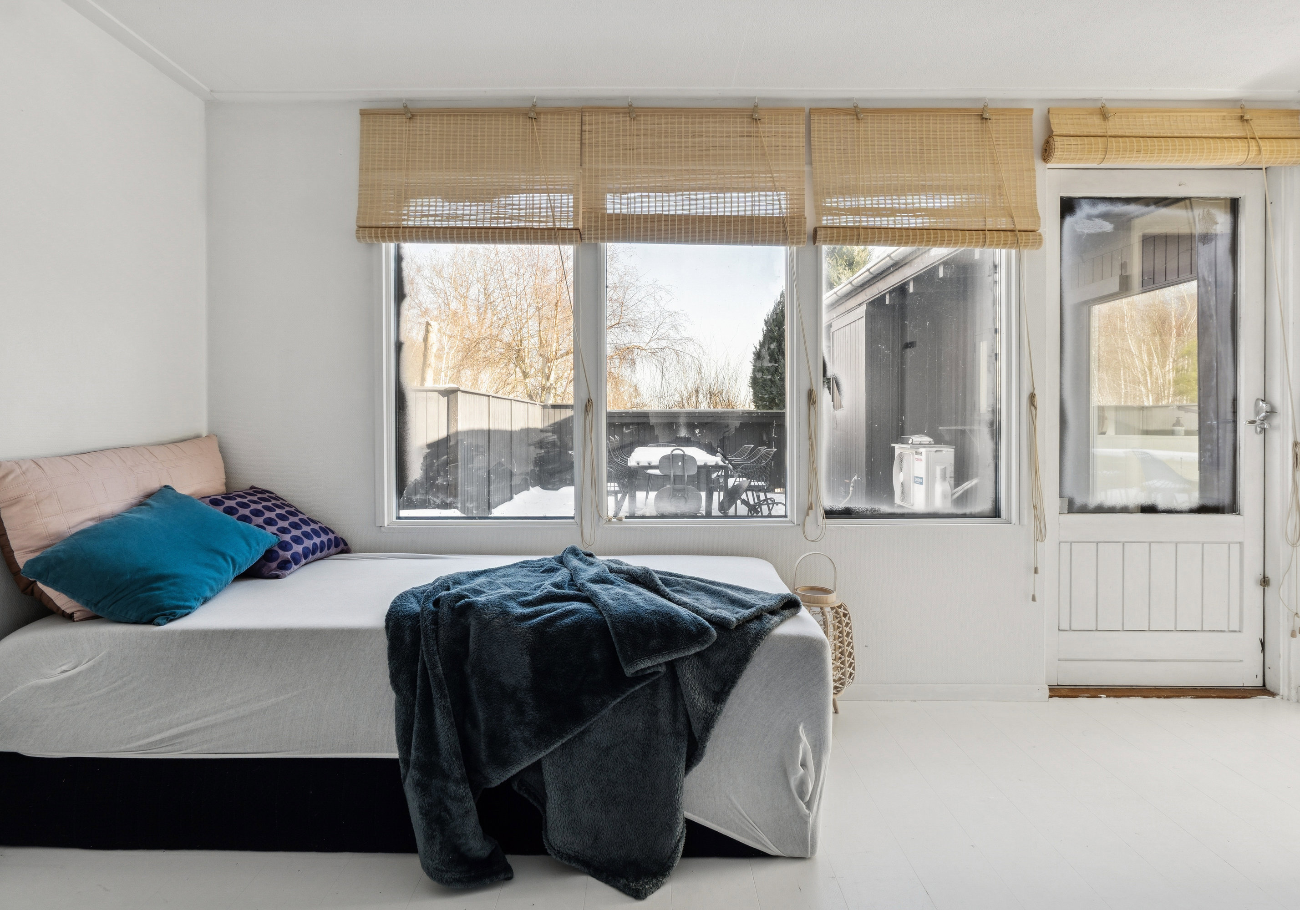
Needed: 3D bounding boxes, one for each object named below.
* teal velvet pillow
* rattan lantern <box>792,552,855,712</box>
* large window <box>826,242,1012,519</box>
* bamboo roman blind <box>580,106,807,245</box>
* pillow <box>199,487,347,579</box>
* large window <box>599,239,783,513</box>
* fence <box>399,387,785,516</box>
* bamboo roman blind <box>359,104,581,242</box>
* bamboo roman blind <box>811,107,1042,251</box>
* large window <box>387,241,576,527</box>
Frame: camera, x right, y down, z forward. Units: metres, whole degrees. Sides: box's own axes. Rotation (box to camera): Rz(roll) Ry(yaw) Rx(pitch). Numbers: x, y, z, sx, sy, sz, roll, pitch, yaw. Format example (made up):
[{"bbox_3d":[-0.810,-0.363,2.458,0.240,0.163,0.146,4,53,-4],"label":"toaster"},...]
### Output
[{"bbox_3d":[-1.319,0.255,1.951,0.390,0.140,0.420,25,31,4],"label":"teal velvet pillow"},{"bbox_3d":[0.580,0.631,2.520,0.276,0.580,0.276,0,2,0],"label":"rattan lantern"},{"bbox_3d":[1.003,-0.372,2.730,0.720,1.200,0.080,0,2,0],"label":"large window"},{"bbox_3d":[0.158,-1.013,2.610,0.815,0.505,0.090,0,2,0],"label":"bamboo roman blind"},{"bbox_3d":[-1.280,0.247,2.420,0.400,0.130,0.380,36,10,2],"label":"pillow"},{"bbox_3d":[0.175,-0.363,2.667,0.691,1.216,0.079,0,2,0],"label":"large window"},{"bbox_3d":[-0.120,0.000,8.700,4.300,1.350,4.300,0,2,0],"label":"fence"},{"bbox_3d":[-0.638,-0.994,2.553,0.793,0.491,0.070,0,2,0],"label":"bamboo roman blind"},{"bbox_3d":[0.975,-0.987,2.553,0.799,0.506,0.070,0,2,0],"label":"bamboo roman blind"},{"bbox_3d":[-0.613,-0.363,2.667,0.670,1.216,0.079,0,2,0],"label":"large window"}]

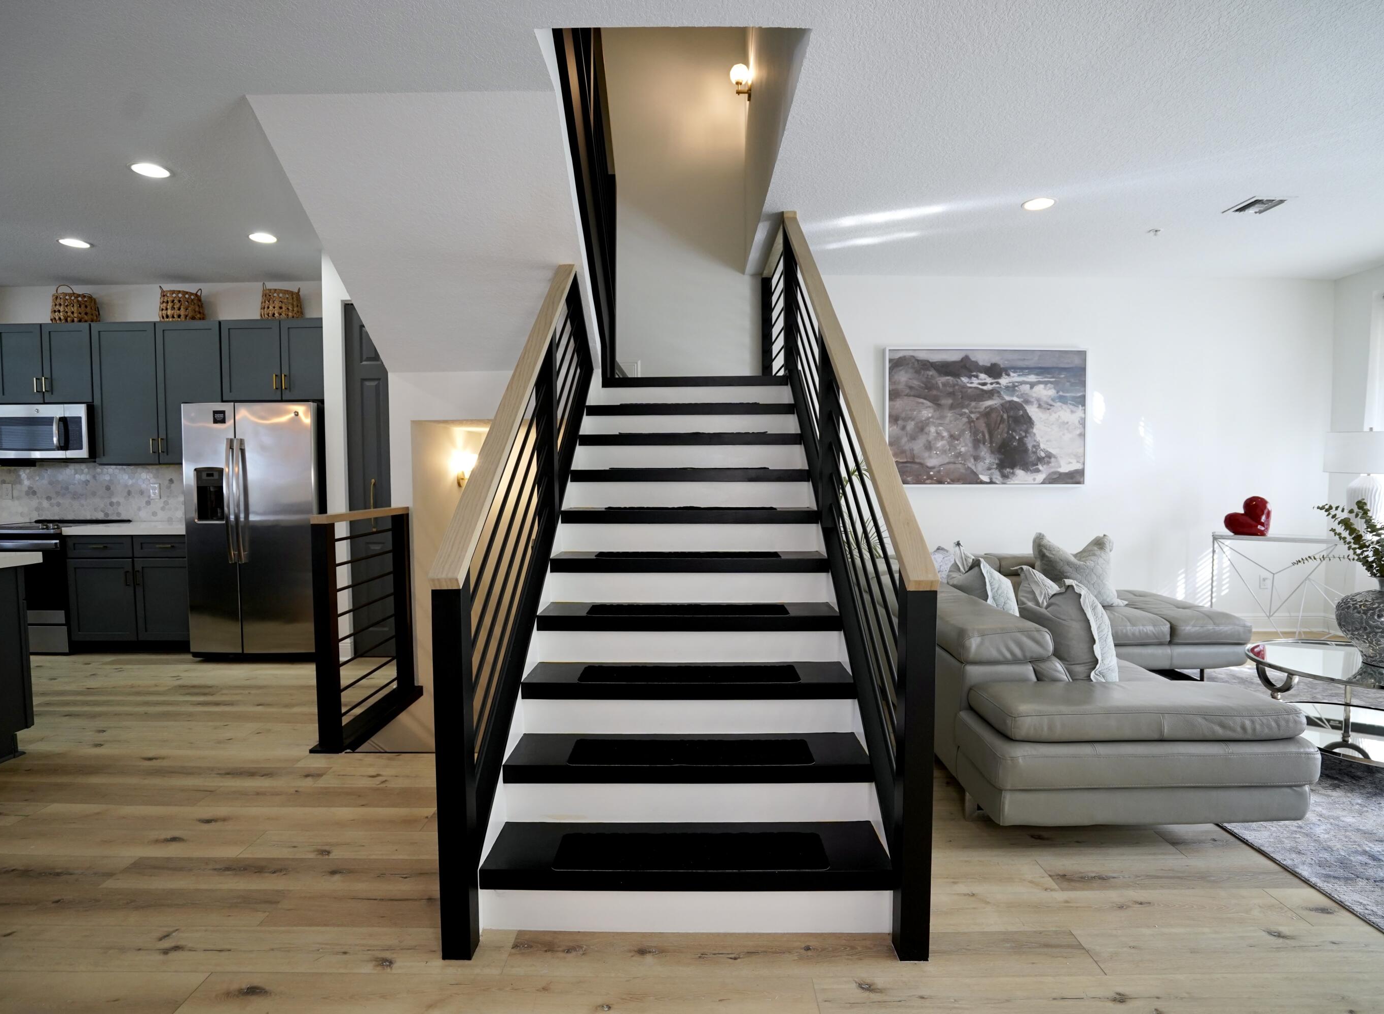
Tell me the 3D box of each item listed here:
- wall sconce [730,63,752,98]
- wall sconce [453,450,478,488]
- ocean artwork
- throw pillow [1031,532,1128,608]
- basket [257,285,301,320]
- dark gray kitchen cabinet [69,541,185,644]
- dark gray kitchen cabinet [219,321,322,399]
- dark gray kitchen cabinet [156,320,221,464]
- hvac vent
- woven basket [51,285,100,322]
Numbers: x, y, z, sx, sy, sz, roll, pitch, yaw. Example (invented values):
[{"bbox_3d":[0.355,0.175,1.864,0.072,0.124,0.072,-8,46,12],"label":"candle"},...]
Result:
[{"bbox_3d":[0.339,-2.967,4.700,0.155,0.240,0.140,0,3,1],"label":"wall sconce"},{"bbox_3d":[-1.600,-0.266,4.802,0.160,0.265,0.130,0,3,0],"label":"wall sconce"},{"bbox_3d":[2.232,-0.687,5.140,1.525,1.040,0.045,0,3,1],"label":"ocean artwork"},{"bbox_3d":[2.559,0.421,4.514,0.550,0.490,0.200,1,-17,-2],"label":"throw pillow"},{"bbox_3d":[-3.209,-1.582,5.262,0.286,0.311,0.286,0,3,0],"label":"basket"},{"bbox_3d":[-3.862,0.577,4.984,0.910,0.790,0.610,0,3,1],"label":"dark gray kitchen cabinet"},{"bbox_3d":[-3.126,-1.121,5.302,0.880,0.610,0.340,0,3,0],"label":"dark gray kitchen cabinet"},{"bbox_3d":[-3.690,-0.850,5.125,0.485,1.060,0.330,0,3,1],"label":"dark gray kitchen cabinet"},{"bbox_3d":[3.234,-1.708,3.857,0.245,0.030,0.260,0,3,0],"label":"hvac vent"},{"bbox_3d":[-4.822,-1.565,5.272,0.290,0.331,0.290,0,3,0],"label":"woven basket"}]

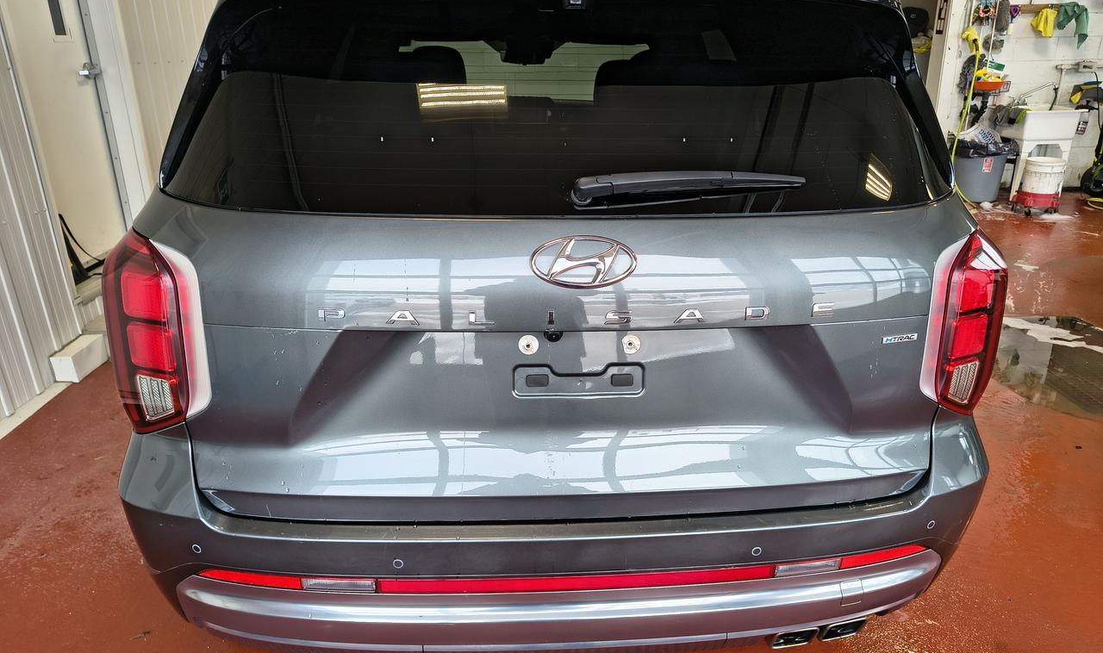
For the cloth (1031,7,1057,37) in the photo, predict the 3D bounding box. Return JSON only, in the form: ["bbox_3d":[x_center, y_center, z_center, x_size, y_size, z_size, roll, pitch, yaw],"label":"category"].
[{"bbox_3d":[4.479,-2.760,6.963,0.230,0.250,0.100,-1,20,-2],"label":"cloth"}]

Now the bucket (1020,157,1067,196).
[{"bbox_3d":[4.289,-1.266,6.688,0.298,0.355,0.298,-1,20,0],"label":"bucket"}]

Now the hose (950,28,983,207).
[{"bbox_3d":[3.751,-1.884,6.896,0.400,1.520,0.600,-1,20,-2],"label":"hose"}]

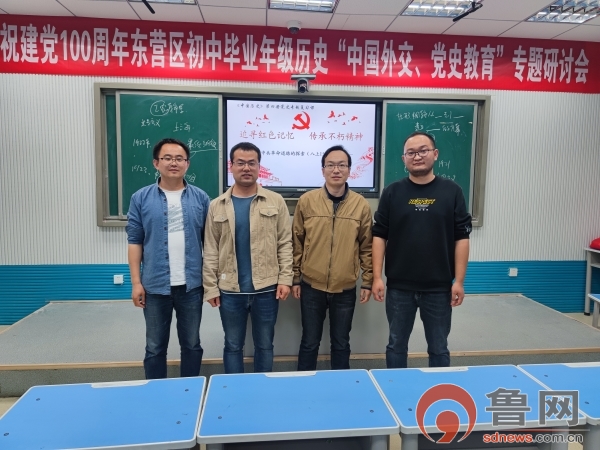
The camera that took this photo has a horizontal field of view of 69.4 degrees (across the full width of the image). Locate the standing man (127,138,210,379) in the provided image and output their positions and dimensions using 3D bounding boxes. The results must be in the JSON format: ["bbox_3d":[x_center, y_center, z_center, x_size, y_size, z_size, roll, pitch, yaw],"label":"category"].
[{"bbox_3d":[-0.723,0.385,2.392,0.442,1.700,0.290,0,6,-11],"label":"standing man"}]

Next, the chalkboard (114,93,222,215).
[{"bbox_3d":[-1.288,-0.689,4.343,1.024,1.226,0.050,0,6,-6],"label":"chalkboard"}]

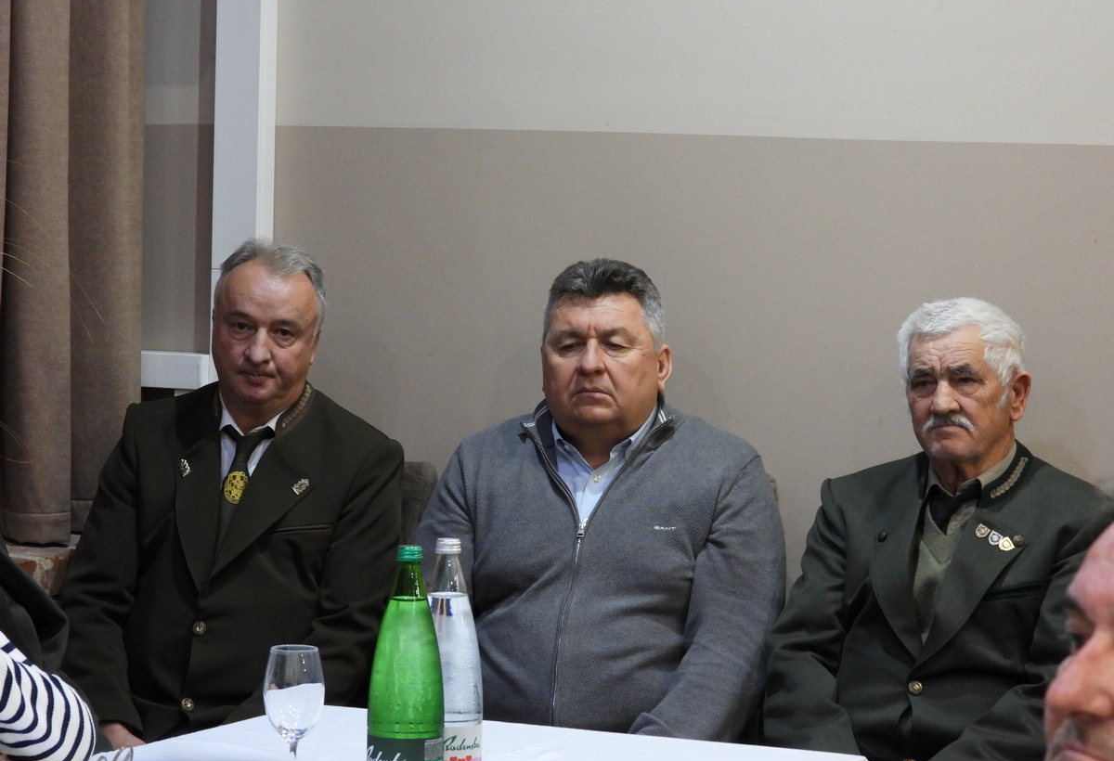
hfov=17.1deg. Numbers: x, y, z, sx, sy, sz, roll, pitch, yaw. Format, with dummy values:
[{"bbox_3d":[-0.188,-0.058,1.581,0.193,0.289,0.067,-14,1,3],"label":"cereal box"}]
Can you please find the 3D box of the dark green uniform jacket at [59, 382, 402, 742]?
[{"bbox_3d":[-0.464,0.327,5.260,0.510,0.660,0.380,3,4,22],"label":"dark green uniform jacket"}]

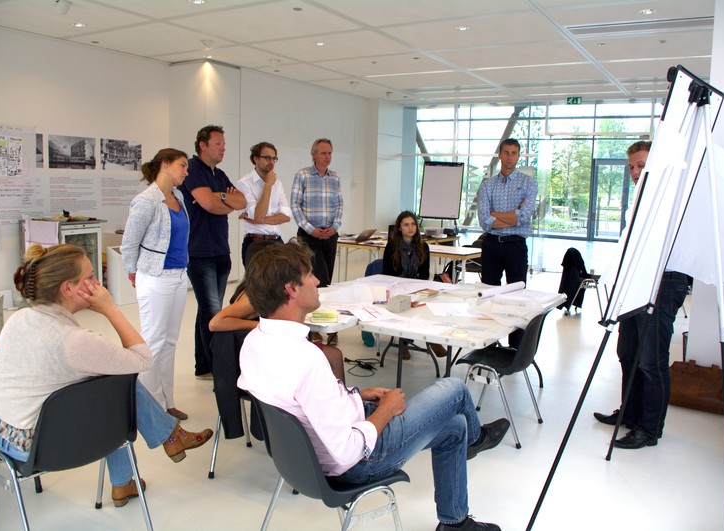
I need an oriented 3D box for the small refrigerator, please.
[{"bbox_3d":[-3.782,-0.126,7.629,0.690,0.880,0.620,6,9,25],"label":"small refrigerator"}]

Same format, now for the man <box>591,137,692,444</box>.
[{"bbox_3d":[1.697,0.157,3.642,0.530,1.790,0.520,3,8,7],"label":"man"}]

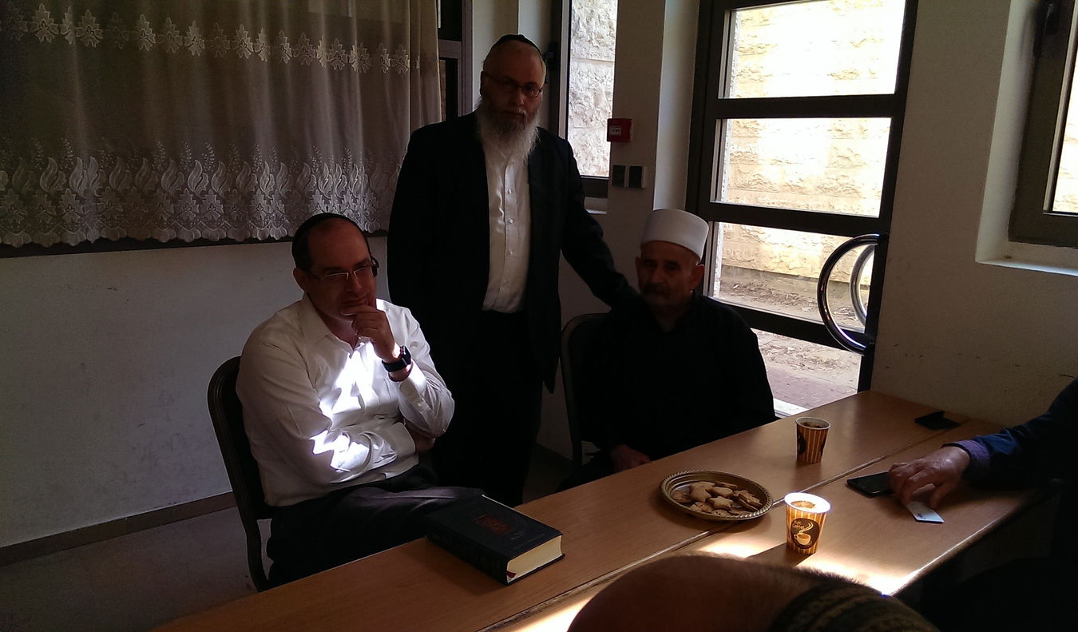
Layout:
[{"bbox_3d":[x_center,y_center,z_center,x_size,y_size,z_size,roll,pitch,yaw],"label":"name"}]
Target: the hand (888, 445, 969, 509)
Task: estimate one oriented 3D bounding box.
[{"bbox_3d":[0.858,0.354,1.820,0.180,0.085,0.100,-3,13,-22],"label":"hand"}]

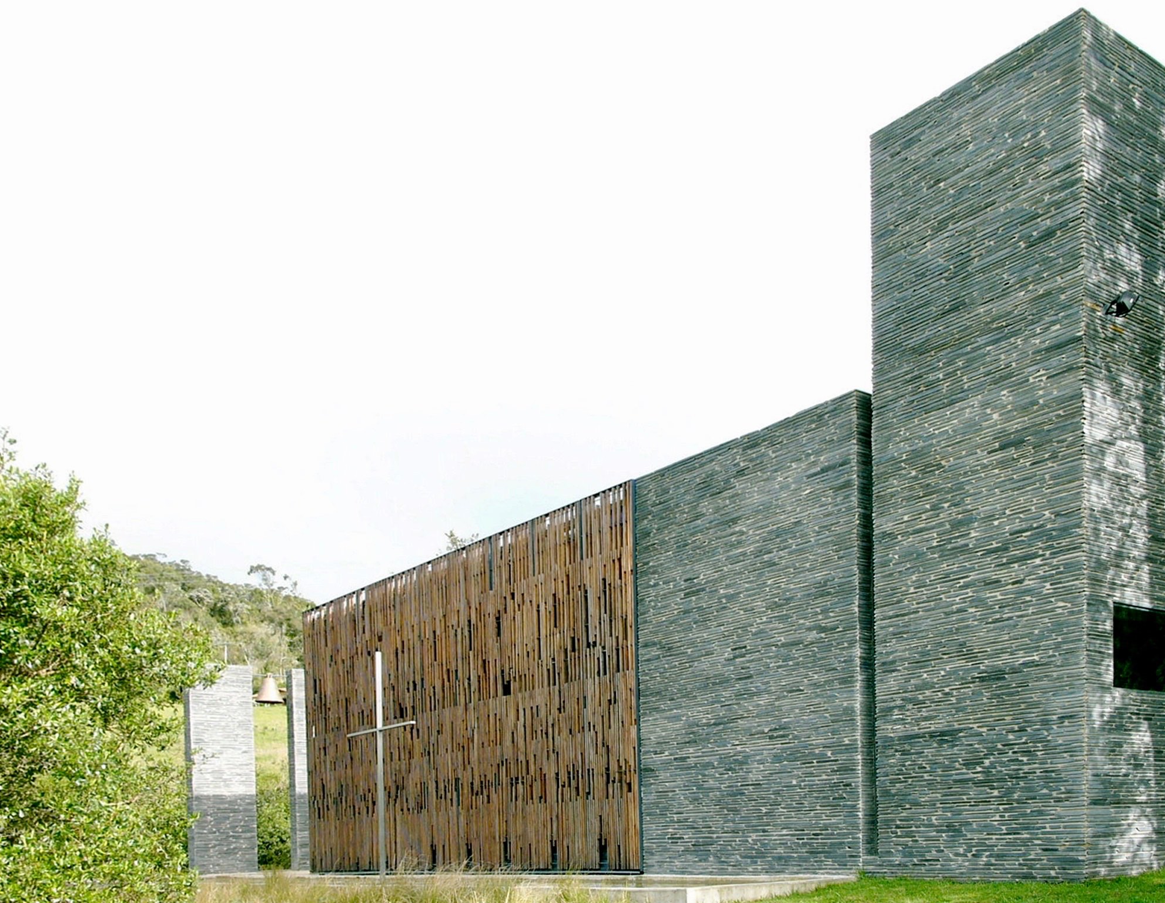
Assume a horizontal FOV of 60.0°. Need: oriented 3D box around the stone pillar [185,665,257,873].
[{"bbox_3d":[-6.653,5.782,18.605,1.089,3.550,0.420,4,-9,-35],"label":"stone pillar"}]

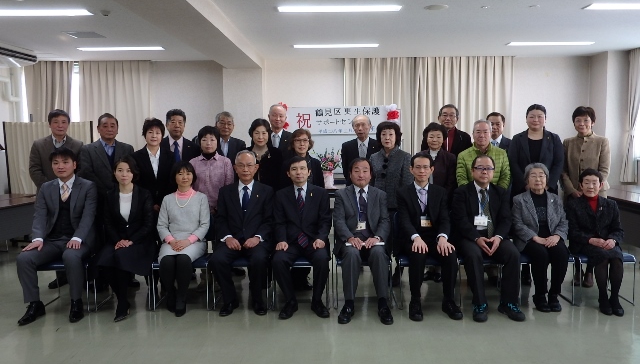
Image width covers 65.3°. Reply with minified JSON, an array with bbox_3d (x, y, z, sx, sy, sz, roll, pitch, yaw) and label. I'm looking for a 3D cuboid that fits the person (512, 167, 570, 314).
[{"bbox_3d":[1.869,0.432,4.301,0.448,1.201,0.620,0,6,7],"label":"person"}]

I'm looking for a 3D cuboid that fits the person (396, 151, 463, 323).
[{"bbox_3d":[0.888,0.402,4.169,0.500,1.290,0.800,0,6,5],"label":"person"}]

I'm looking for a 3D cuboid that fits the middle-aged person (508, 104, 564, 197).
[{"bbox_3d":[1.999,0.125,4.634,0.500,1.670,0.340,1,6,12],"label":"middle-aged person"}]

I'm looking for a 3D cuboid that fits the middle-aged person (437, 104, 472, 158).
[{"bbox_3d":[1.298,0.058,5.117,0.520,1.720,0.330,0,6,8],"label":"middle-aged person"}]

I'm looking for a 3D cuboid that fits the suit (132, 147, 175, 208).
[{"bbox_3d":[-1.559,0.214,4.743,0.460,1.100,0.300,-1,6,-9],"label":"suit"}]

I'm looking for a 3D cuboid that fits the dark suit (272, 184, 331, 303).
[{"bbox_3d":[-0.155,0.489,4.243,0.500,0.950,0.640,0,6,1],"label":"dark suit"}]

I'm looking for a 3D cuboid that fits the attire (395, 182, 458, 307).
[{"bbox_3d":[0.898,0.484,4.225,0.471,0.954,0.640,-1,6,1],"label":"attire"}]

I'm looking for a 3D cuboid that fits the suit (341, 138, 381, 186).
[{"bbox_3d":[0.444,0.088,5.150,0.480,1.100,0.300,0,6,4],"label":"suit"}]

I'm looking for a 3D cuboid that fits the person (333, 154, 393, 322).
[{"bbox_3d":[0.340,0.421,4.089,0.500,1.220,0.800,0,6,1],"label":"person"}]

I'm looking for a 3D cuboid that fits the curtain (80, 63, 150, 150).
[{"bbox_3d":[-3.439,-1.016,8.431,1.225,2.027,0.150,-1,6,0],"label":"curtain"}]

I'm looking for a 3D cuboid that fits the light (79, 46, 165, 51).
[{"bbox_3d":[-2.971,-2.002,7.471,1.260,0.080,0.240,0,6,1],"label":"light"}]

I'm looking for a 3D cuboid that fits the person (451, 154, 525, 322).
[{"bbox_3d":[1.388,0.409,4.152,0.540,1.270,0.800,0,6,6],"label":"person"}]

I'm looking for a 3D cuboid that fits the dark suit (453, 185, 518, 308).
[{"bbox_3d":[1.362,0.482,4.225,0.492,0.949,0.660,0,6,2],"label":"dark suit"}]

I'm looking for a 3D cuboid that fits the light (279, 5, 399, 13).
[{"bbox_3d":[0.200,-1.719,4.974,1.230,0.050,0.200,0,6,1],"label":"light"}]

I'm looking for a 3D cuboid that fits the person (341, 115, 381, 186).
[{"bbox_3d":[0.444,0.115,5.282,0.480,1.645,0.320,0,6,4],"label":"person"}]

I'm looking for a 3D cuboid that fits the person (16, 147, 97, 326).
[{"bbox_3d":[-2.162,0.394,4.183,0.540,1.356,0.840,0,6,3],"label":"person"}]

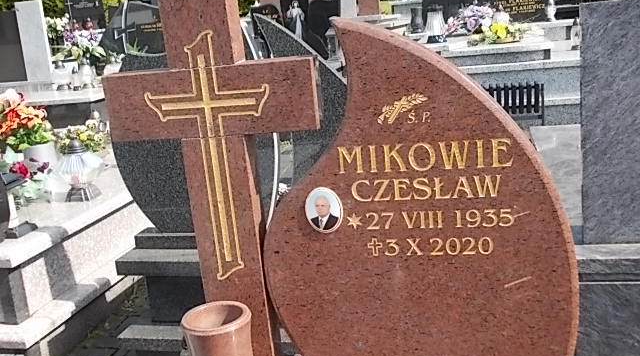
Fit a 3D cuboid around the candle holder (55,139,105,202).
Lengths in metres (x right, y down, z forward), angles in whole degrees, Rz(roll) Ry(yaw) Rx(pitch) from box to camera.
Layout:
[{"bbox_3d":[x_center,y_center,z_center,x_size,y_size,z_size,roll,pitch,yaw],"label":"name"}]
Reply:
[{"bbox_3d":[-1.193,-0.052,3.444,0.205,0.285,0.205,-2,13,14],"label":"candle holder"}]

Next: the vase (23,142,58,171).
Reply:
[{"bbox_3d":[-1.635,-0.108,4.119,0.185,0.180,0.185,-2,13,14],"label":"vase"}]

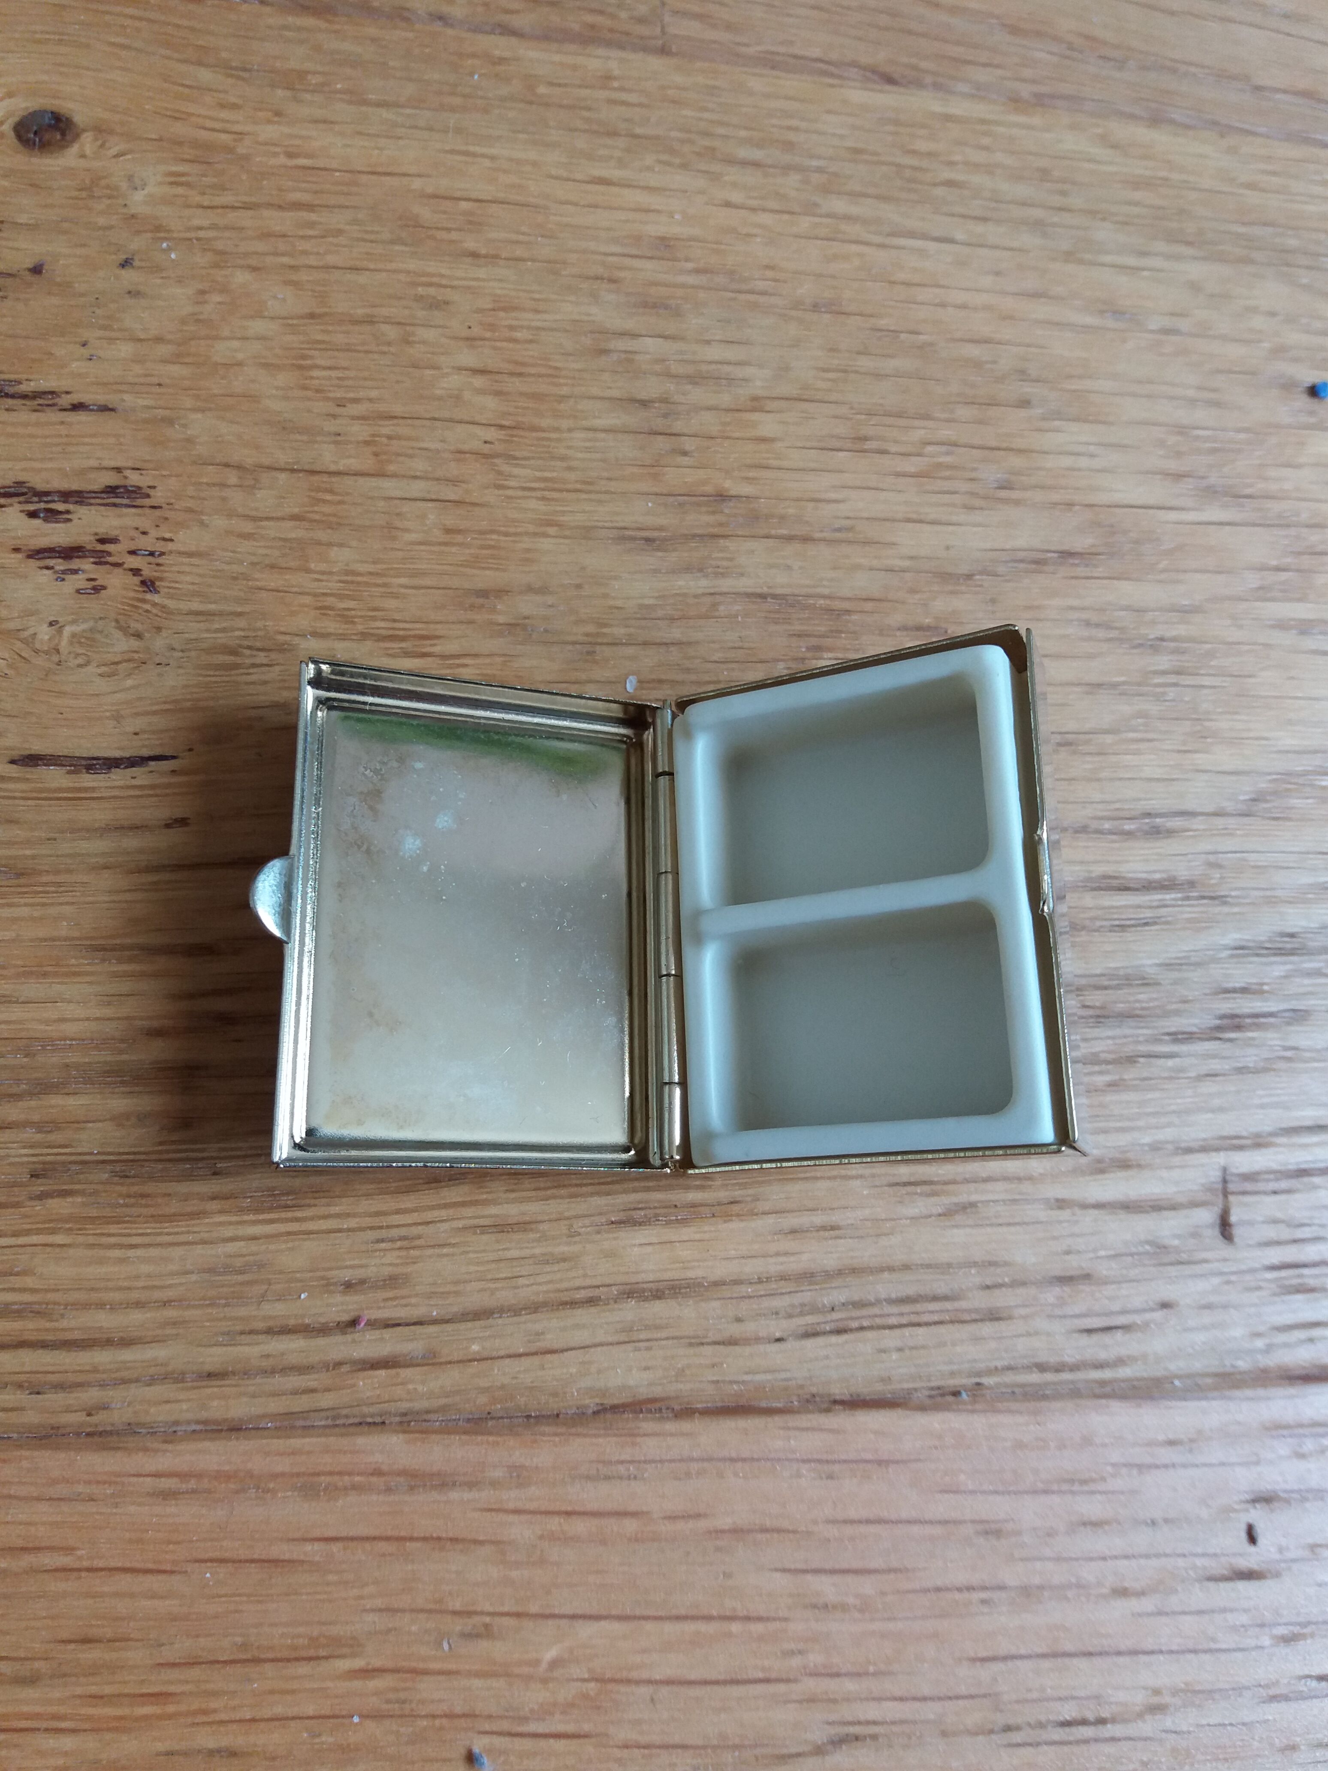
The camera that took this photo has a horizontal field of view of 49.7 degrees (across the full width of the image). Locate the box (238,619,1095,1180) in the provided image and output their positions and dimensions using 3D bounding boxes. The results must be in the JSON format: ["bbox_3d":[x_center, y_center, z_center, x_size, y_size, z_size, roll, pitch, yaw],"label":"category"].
[{"bbox_3d":[0.000,0.002,0.142,0.079,0.028,0.050,2,74,-10],"label":"box"}]

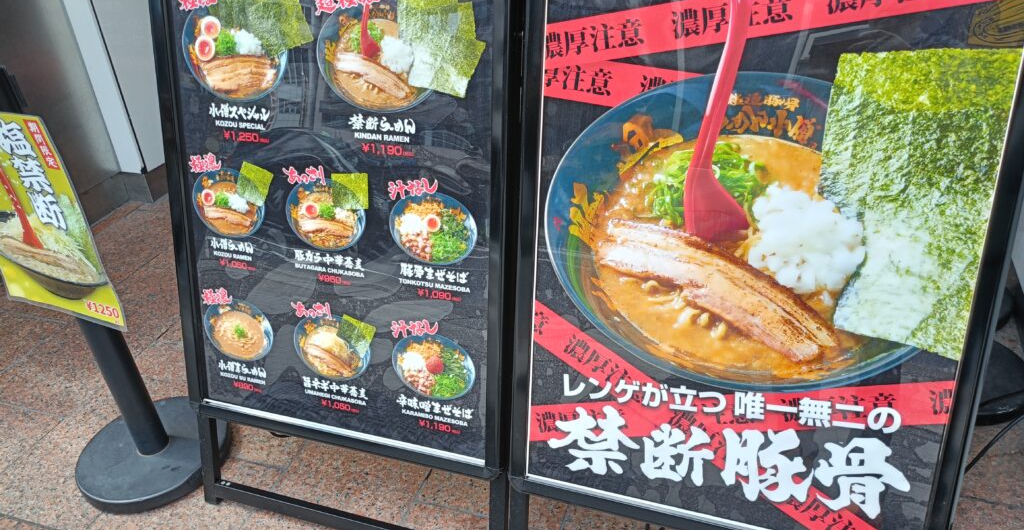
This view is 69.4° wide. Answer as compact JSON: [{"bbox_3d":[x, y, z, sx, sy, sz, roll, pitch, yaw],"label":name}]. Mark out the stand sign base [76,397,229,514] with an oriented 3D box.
[{"bbox_3d":[-0.777,0.408,1.613,0.310,0.034,0.310,-4,32,0],"label":"stand sign base"}]

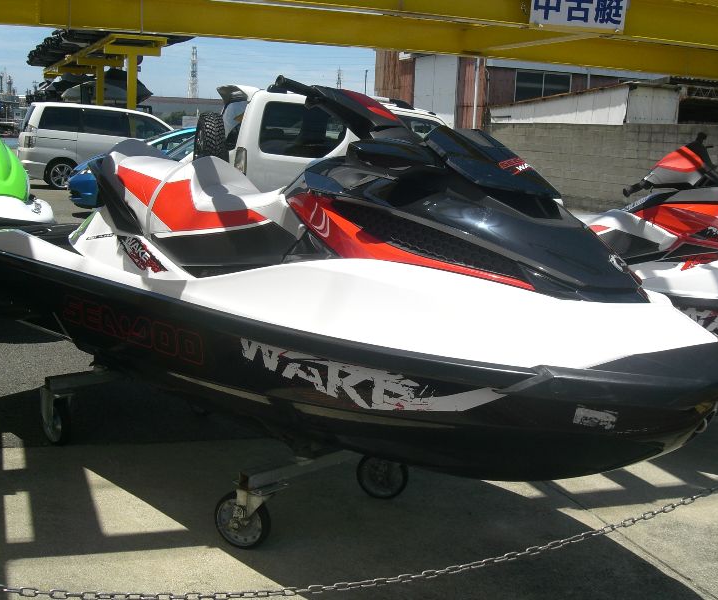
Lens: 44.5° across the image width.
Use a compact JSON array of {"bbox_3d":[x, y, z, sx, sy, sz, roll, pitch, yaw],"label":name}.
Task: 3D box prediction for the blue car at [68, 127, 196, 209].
[{"bbox_3d":[-2.745,-2.166,14.794,4.150,1.490,1.700,-1,11,-17],"label":"blue car"}]

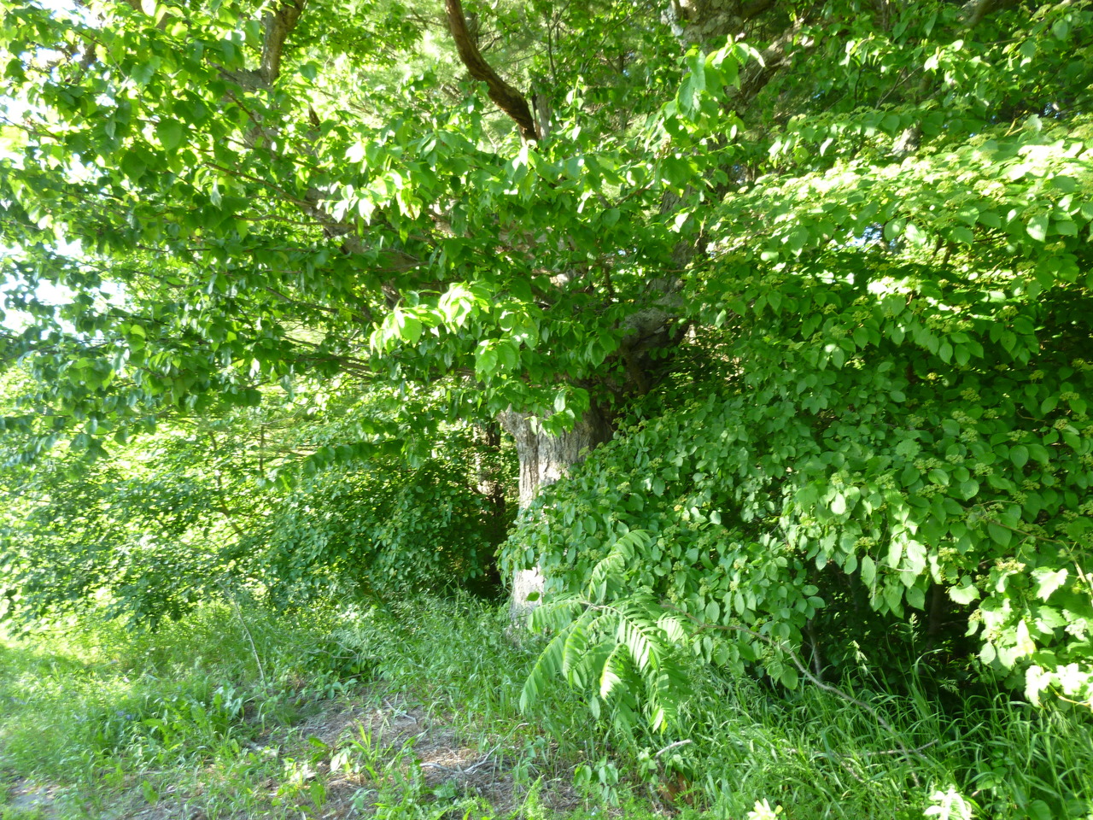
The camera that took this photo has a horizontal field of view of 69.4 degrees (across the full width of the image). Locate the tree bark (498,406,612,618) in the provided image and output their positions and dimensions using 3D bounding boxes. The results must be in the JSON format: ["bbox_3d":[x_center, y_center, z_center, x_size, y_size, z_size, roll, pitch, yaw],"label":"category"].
[{"bbox_3d":[0.073,0.720,5.400,0.750,1.500,0.720,0,1,0],"label":"tree bark"}]

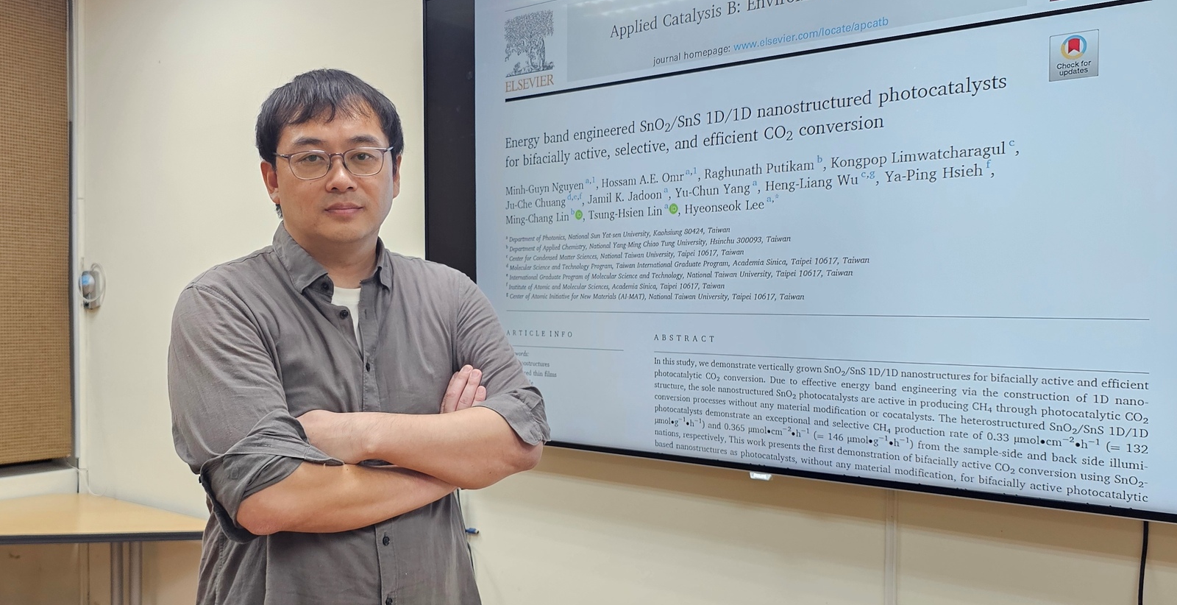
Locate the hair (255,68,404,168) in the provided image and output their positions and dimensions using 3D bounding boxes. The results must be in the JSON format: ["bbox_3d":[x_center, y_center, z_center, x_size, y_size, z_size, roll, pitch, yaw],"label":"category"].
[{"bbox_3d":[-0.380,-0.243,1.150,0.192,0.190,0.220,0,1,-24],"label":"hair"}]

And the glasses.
[{"bbox_3d":[-0.368,-0.198,1.120,0.142,0.046,0.138,0,5,-24],"label":"glasses"}]

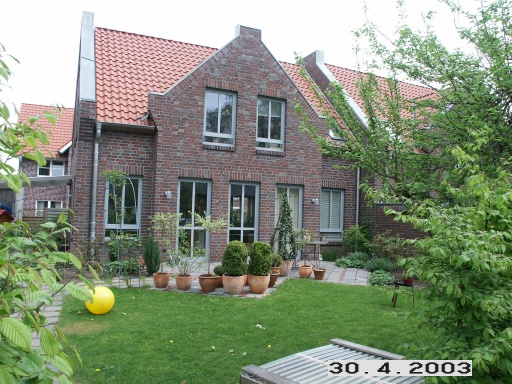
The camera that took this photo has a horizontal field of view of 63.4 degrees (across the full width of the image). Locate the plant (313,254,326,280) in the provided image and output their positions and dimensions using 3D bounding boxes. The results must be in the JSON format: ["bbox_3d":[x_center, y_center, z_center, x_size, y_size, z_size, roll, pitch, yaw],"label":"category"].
[{"bbox_3d":[1.435,1.685,9.319,0.310,0.554,0.300,2,-3,0],"label":"plant"}]

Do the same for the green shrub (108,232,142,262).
[{"bbox_3d":[-3.250,1.433,10.383,0.850,0.800,0.650,3,-3,-23],"label":"green shrub"}]

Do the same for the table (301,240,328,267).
[{"bbox_3d":[1.516,1.685,11.114,0.819,0.711,0.720,1,-2,8],"label":"table"}]

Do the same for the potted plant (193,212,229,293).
[{"bbox_3d":[-0.866,1.106,7.715,0.727,1.450,0.660,2,-2,-6],"label":"potted plant"}]

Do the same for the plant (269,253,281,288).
[{"bbox_3d":[0.348,1.537,8.221,0.310,0.680,0.300,2,-3,0],"label":"plant"}]

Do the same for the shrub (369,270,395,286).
[{"bbox_3d":[2.707,1.839,8.898,0.537,0.302,0.500,1,-2,17],"label":"shrub"}]

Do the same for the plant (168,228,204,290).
[{"bbox_3d":[-1.272,1.242,7.711,0.660,1.123,0.600,3,-3,-23],"label":"plant"}]

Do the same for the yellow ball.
[{"bbox_3d":[-2.178,1.515,5.789,0.399,0.399,0.399,3,-2,-21],"label":"yellow ball"}]

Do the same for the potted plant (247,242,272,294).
[{"bbox_3d":[0.065,1.399,7.683,0.455,0.921,0.455,2,-2,0],"label":"potted plant"}]

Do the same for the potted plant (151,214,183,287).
[{"bbox_3d":[-1.676,1.095,7.889,0.580,1.409,0.550,3,-3,-23],"label":"potted plant"}]

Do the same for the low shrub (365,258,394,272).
[{"bbox_3d":[3.285,1.919,11.005,0.800,0.360,0.650,3,-3,-23],"label":"low shrub"}]

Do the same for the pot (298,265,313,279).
[{"bbox_3d":[1.137,1.819,9.510,0.317,0.293,0.317,2,-2,7],"label":"pot"}]

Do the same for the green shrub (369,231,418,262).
[{"bbox_3d":[3.802,1.621,11.620,1.319,1.022,1.000,1,-2,18],"label":"green shrub"}]

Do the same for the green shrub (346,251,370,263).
[{"bbox_3d":[3.006,1.934,12.126,0.720,0.420,0.600,3,-3,-23],"label":"green shrub"}]

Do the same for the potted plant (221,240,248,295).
[{"bbox_3d":[-0.394,1.368,7.583,0.467,0.946,0.467,2,-2,-3],"label":"potted plant"}]

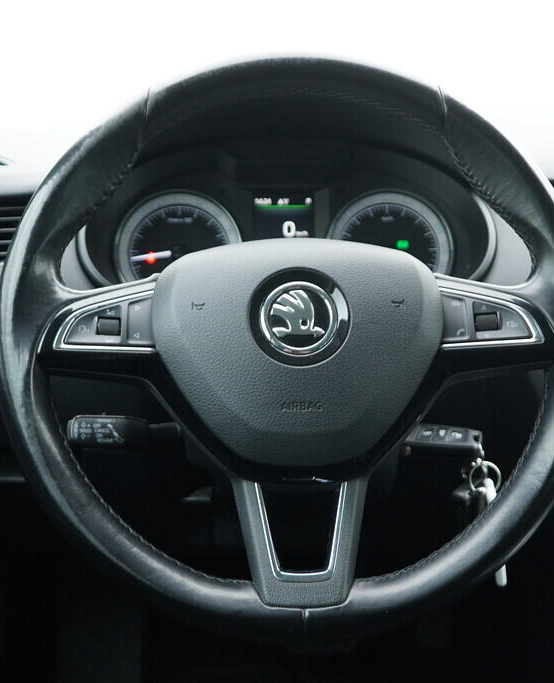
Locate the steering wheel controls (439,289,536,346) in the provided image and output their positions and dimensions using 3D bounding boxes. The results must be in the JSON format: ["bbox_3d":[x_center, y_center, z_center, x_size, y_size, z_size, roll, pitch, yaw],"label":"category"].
[{"bbox_3d":[0.130,-0.015,0.630,0.056,0.034,0.015,-1,-15,0],"label":"steering wheel controls"}]

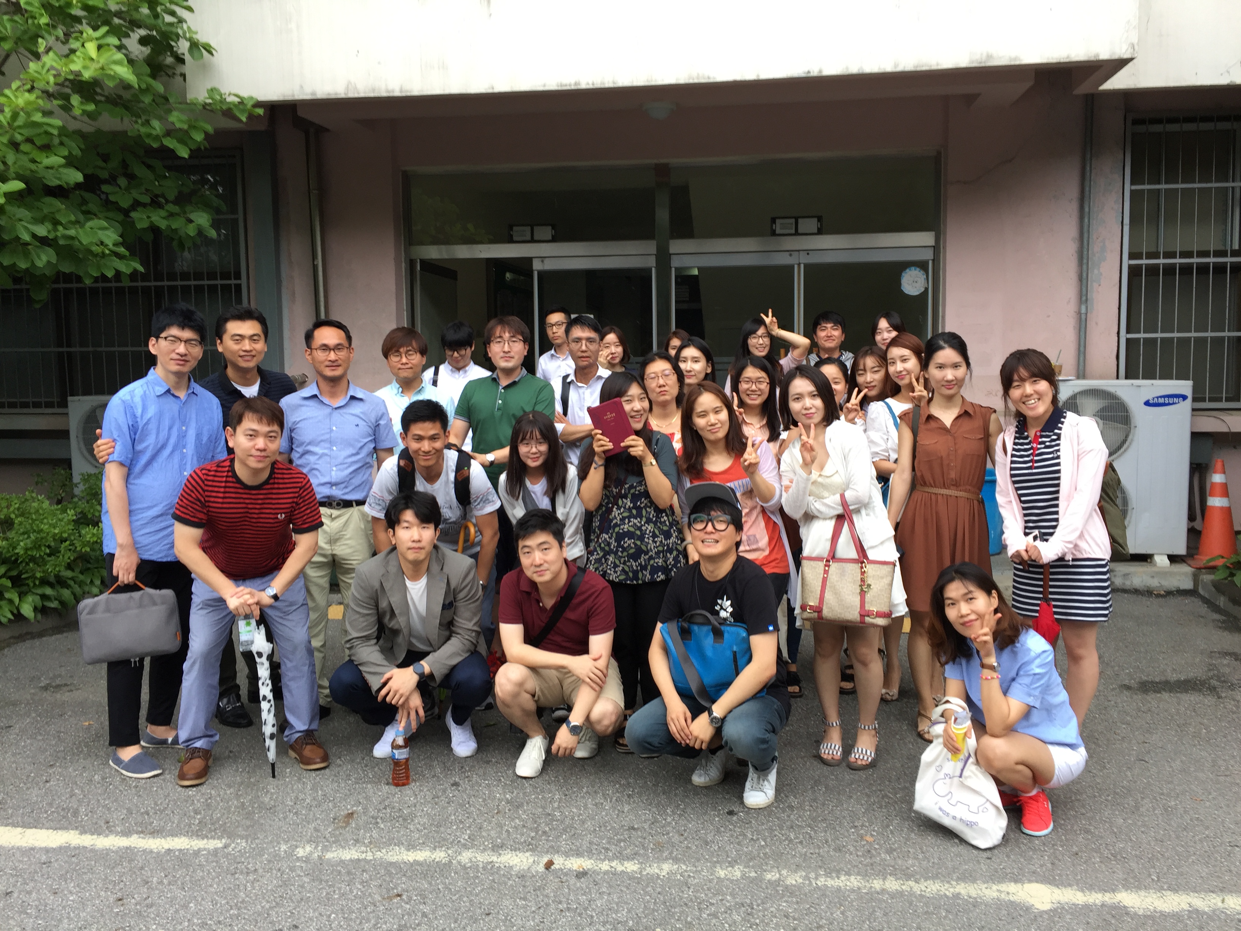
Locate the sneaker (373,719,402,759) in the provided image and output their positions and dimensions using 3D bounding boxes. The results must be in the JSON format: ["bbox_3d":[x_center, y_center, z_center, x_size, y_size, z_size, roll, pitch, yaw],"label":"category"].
[{"bbox_3d":[-0.911,1.098,4.274,0.105,0.110,0.280,0,5,13],"label":"sneaker"}]

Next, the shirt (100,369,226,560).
[{"bbox_3d":[-1.796,-0.009,4.085,0.460,0.720,0.270,-4,6,-33],"label":"shirt"}]

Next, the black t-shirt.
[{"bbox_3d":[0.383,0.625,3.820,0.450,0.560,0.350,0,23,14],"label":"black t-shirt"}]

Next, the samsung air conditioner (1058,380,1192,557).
[{"bbox_3d":[3.424,0.002,7.244,0.935,1.190,0.330,-1,5,1],"label":"samsung air conditioner"}]

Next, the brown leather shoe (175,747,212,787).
[{"bbox_3d":[-1.605,1.108,3.943,0.112,0.115,0.290,-2,5,-13],"label":"brown leather shoe"}]

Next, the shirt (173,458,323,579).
[{"bbox_3d":[-1.434,0.207,4.000,0.530,0.590,0.330,-2,35,-18],"label":"shirt"}]

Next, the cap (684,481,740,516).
[{"bbox_3d":[0.317,0.075,3.600,0.175,0.140,0.265,0,-27,14],"label":"cap"}]

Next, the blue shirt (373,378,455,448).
[{"bbox_3d":[-0.981,-0.075,4.979,0.450,0.670,0.280,-1,5,-8],"label":"blue shirt"}]

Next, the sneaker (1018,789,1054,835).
[{"bbox_3d":[1.365,1.116,3.400,0.097,0.095,0.245,1,5,24],"label":"sneaker"}]

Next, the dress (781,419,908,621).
[{"bbox_3d":[0.888,0.210,4.130,0.460,0.790,0.310,1,5,16],"label":"dress"}]

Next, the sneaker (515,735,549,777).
[{"bbox_3d":[-0.343,1.123,4.094,0.100,0.100,0.280,0,5,6],"label":"sneaker"}]

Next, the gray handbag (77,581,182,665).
[{"bbox_3d":[-1.840,0.589,3.900,0.350,0.280,0.070,-7,7,-18],"label":"gray handbag"}]

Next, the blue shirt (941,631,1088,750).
[{"bbox_3d":[1.315,0.750,3.460,0.410,0.440,0.400,3,6,40],"label":"blue shirt"}]

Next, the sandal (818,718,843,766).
[{"bbox_3d":[0.813,1.062,4.013,0.093,0.115,0.240,0,5,11],"label":"sandal"}]

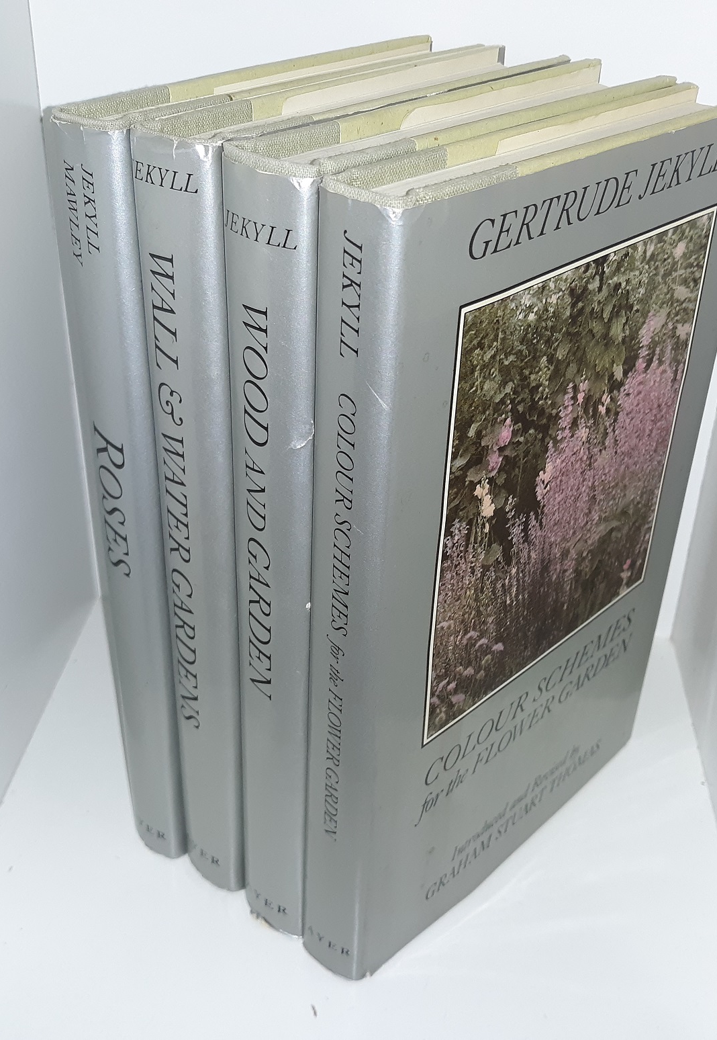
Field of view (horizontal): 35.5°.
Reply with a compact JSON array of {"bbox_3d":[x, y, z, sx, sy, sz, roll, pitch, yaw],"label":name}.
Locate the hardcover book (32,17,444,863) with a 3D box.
[{"bbox_3d":[-0.017,-0.020,0.347,0.024,0.222,0.145,23,38,30],"label":"hardcover book"}]

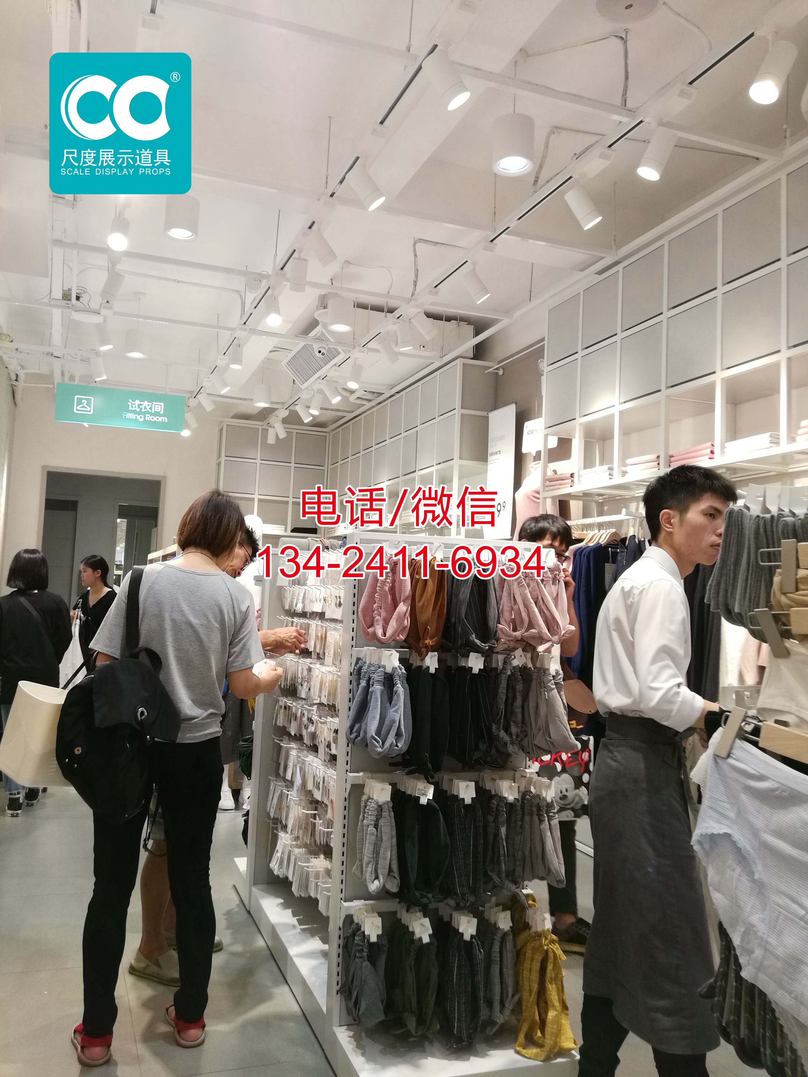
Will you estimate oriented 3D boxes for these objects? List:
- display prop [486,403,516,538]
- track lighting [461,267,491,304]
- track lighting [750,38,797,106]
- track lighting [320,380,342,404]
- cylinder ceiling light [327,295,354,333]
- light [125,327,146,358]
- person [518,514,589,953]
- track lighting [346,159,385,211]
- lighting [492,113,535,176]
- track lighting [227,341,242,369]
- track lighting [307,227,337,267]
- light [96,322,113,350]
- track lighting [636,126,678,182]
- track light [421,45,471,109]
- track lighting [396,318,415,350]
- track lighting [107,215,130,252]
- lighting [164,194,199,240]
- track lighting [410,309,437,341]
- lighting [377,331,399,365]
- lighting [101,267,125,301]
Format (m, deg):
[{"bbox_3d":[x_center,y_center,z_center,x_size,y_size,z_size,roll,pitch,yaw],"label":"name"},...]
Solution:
[{"bbox_3d":[0.669,-0.459,5.658,0.020,0.913,0.383,4,-4,-22],"label":"display prop"},{"bbox_3d":[0.346,-1.191,3.830,0.077,0.140,0.077,-31,2,-10],"label":"track lighting"},{"bbox_3d":[1.053,-1.325,2.299,0.083,0.152,0.083,28,-9,-11],"label":"track lighting"},{"bbox_3d":[-0.534,-1.078,5.957,0.077,0.140,0.077,-35,-10,8],"label":"track lighting"},{"bbox_3d":[-0.363,-1.276,4.620,0.143,0.155,0.143,4,-4,-22],"label":"cylinder ceiling light"},{"bbox_3d":[-1.743,-1.270,5.293,0.142,0.150,0.142,3,-4,-22],"label":"light"},{"bbox_3d":[0.572,0.751,3.175,0.400,1.720,0.500,-1,-5,41],"label":"person"},{"bbox_3d":[-0.144,-1.313,3.023,0.083,0.152,0.083,-37,5,-13],"label":"track lighting"},{"bbox_3d":[0.383,-1.374,2.829,0.143,0.155,0.143,2,-4,0],"label":"lighting"},{"bbox_3d":[-1.078,-1.171,5.223,0.077,0.140,0.077,1,-12,7],"label":"track lighting"},{"bbox_3d":[-0.367,-1.286,3.574,0.083,0.152,0.083,-47,22,-25],"label":"track lighting"},{"bbox_3d":[-1.842,-1.238,4.961,0.083,0.152,0.083,-19,-6,5],"label":"light"},{"bbox_3d":[0.856,-1.296,2.728,0.083,0.152,0.083,24,-2,4],"label":"track lighting"},{"bbox_3d":[0.123,-1.368,2.414,0.083,0.152,0.083,-34,3,-10],"label":"track light"},{"bbox_3d":[0.007,-1.204,4.812,0.083,0.152,0.083,-1,9,40],"label":"track lighting"},{"bbox_3d":[-1.201,-1.290,3.422,0.077,0.140,0.077,3,-39,-11],"label":"track lighting"},{"bbox_3d":[-0.950,-1.370,3.465,0.143,0.155,0.143,4,-4,-22],"label":"lighting"},{"bbox_3d":[0.115,-1.178,4.473,0.140,0.077,0.077,50,-23,-16],"label":"track lighting"},{"bbox_3d":[-0.092,-1.175,5.087,0.083,0.152,0.083,-39,10,-18],"label":"lighting"},{"bbox_3d":[-1.448,-1.252,4.025,0.077,0.140,0.077,34,12,27],"label":"lighting"}]

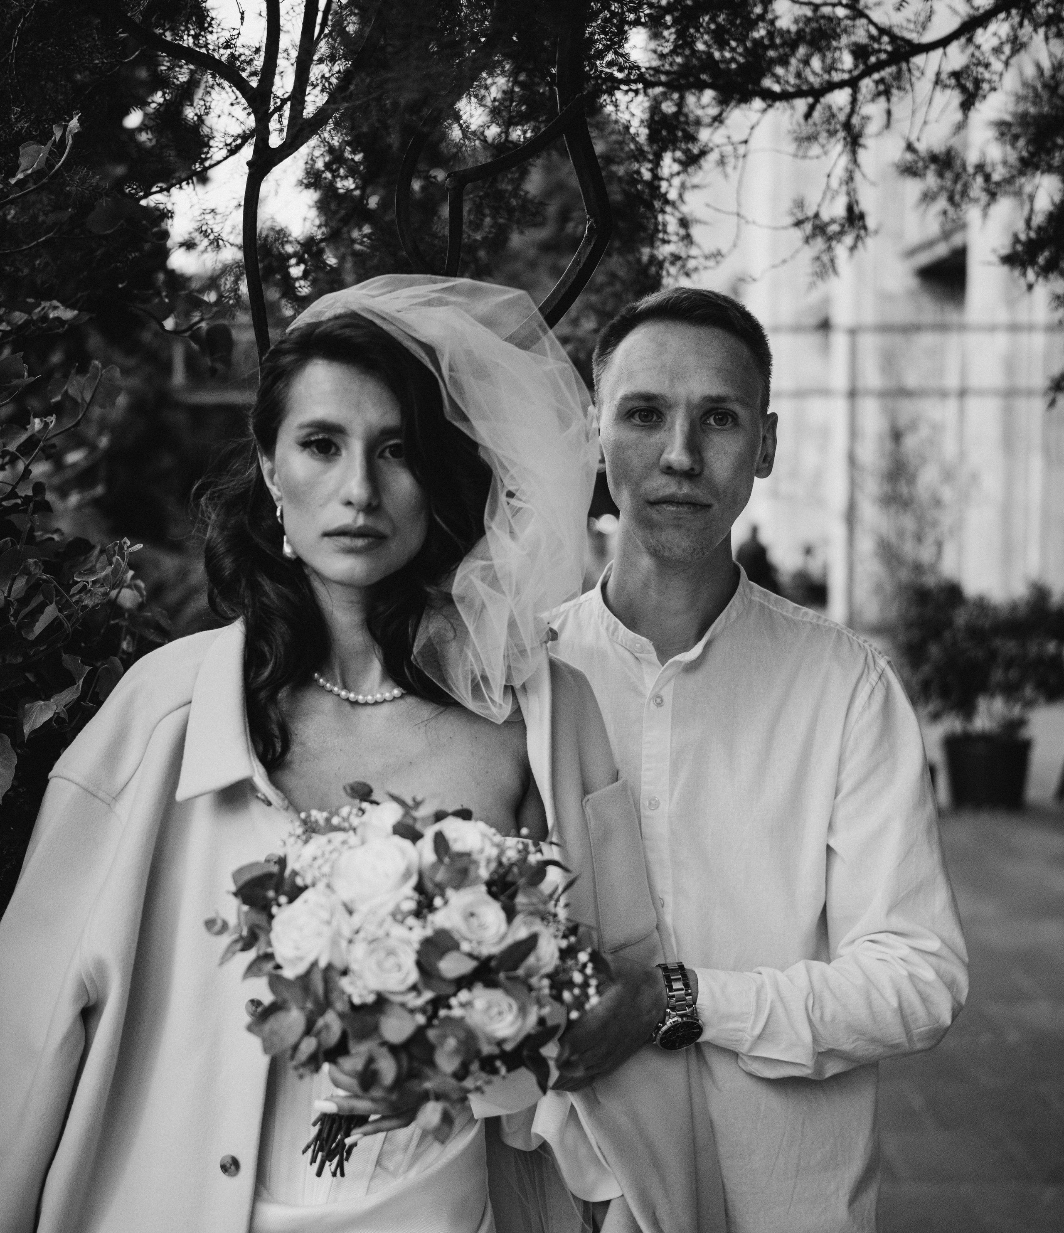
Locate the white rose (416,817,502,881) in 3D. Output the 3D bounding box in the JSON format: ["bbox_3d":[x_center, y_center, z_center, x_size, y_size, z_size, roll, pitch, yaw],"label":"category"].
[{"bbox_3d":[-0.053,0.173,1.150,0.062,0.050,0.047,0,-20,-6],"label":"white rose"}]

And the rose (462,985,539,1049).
[{"bbox_3d":[-0.023,0.291,1.125,0.056,0.050,0.045,0,3,-9],"label":"rose"}]

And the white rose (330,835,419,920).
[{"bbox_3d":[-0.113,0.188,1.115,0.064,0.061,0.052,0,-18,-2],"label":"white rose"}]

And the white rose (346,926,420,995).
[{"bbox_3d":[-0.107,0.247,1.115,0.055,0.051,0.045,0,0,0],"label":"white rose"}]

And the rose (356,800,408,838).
[{"bbox_3d":[-0.113,0.154,1.165,0.043,0.038,0.040,0,-30,0],"label":"rose"}]

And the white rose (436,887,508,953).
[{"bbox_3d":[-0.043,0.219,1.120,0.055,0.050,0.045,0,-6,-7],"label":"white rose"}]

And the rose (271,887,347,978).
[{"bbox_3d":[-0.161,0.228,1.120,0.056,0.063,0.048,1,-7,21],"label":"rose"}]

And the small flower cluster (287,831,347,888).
[{"bbox_3d":[-0.158,0.179,1.140,0.044,0.041,0.040,0,0,9],"label":"small flower cluster"}]

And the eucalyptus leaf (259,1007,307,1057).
[{"bbox_3d":[-0.182,0.304,1.135,0.036,0.036,0.014,0,-3,9],"label":"eucalyptus leaf"}]

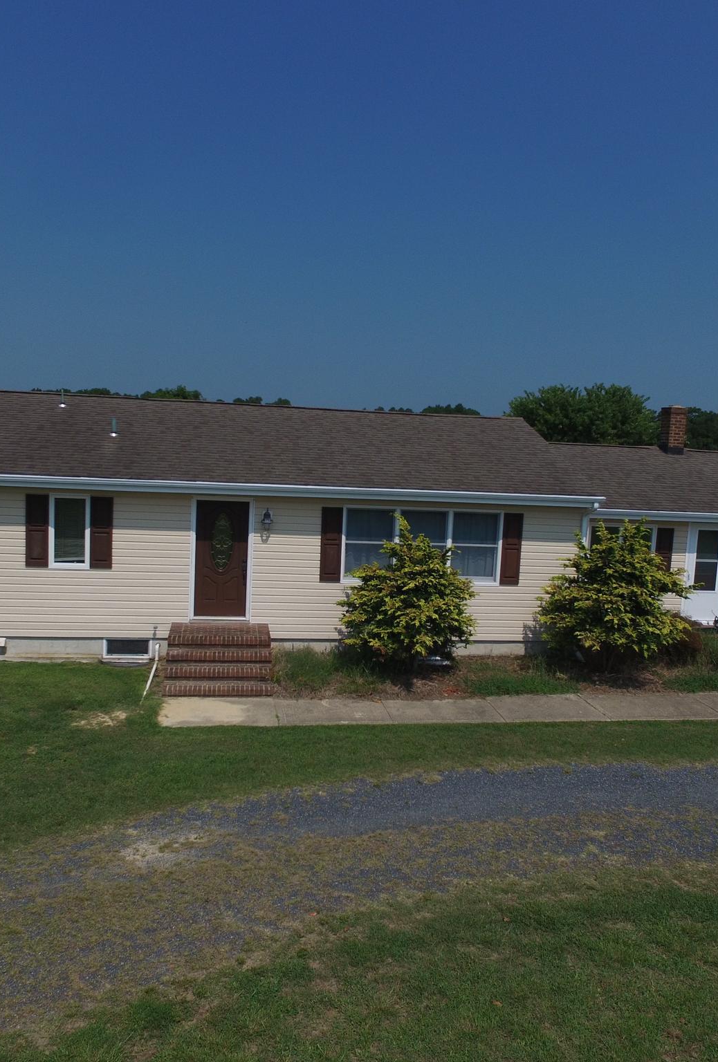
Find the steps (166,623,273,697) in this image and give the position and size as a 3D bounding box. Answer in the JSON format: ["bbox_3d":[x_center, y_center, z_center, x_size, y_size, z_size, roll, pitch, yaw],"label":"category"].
[{"bbox_3d":[-2.298,2.084,13.489,1.680,0.724,1.822,2,6,-9],"label":"steps"}]

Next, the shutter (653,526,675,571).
[{"bbox_3d":[6.319,0.567,16.948,0.372,1.242,0.051,2,6,-9],"label":"shutter"}]

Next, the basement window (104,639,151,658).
[{"bbox_3d":[-3.991,2.041,14.169,0.815,0.334,0.121,2,6,-9],"label":"basement window"}]

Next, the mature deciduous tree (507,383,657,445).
[{"bbox_3d":[9.244,-2.609,34.271,6.780,7.033,6.578,2,6,-9],"label":"mature deciduous tree"}]

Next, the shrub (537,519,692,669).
[{"bbox_3d":[4.562,1.204,14.554,2.530,2.813,2.328,2,6,-9],"label":"shrub"}]

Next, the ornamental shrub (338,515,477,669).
[{"bbox_3d":[0.825,1.138,13.890,2.226,2.732,2.075,2,6,-9],"label":"ornamental shrub"}]

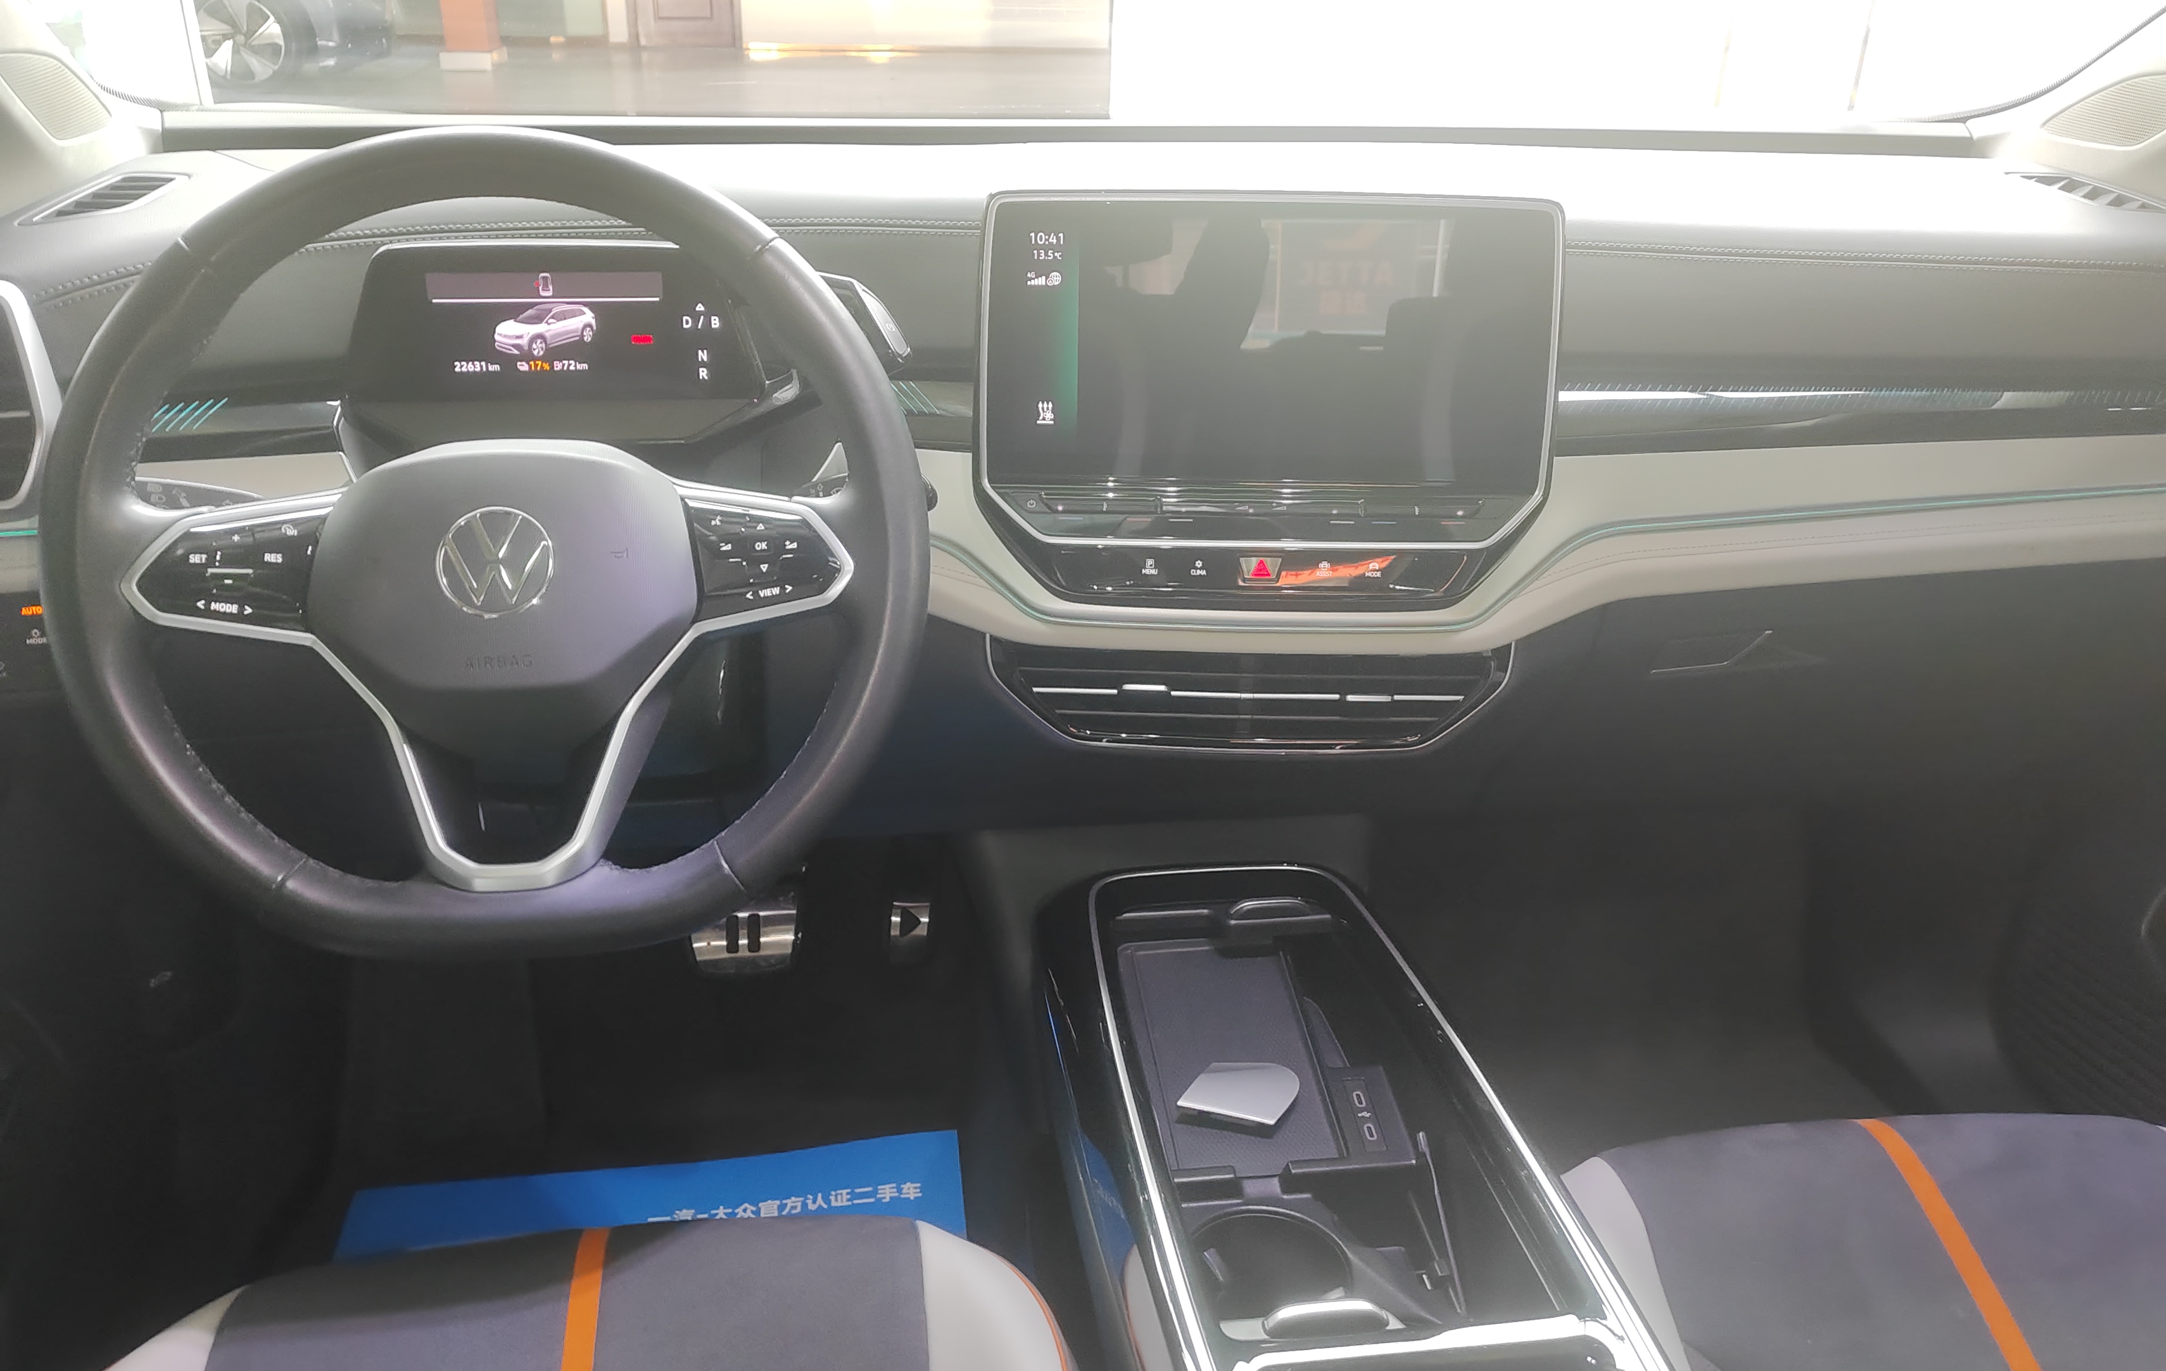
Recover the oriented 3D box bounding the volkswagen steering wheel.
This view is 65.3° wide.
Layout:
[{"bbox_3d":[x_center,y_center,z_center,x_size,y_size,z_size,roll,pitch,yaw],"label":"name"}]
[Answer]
[{"bbox_3d":[-0.258,-0.064,0.765,0.372,0.362,0.085,-3,-2,-10],"label":"volkswagen steering wheel"}]

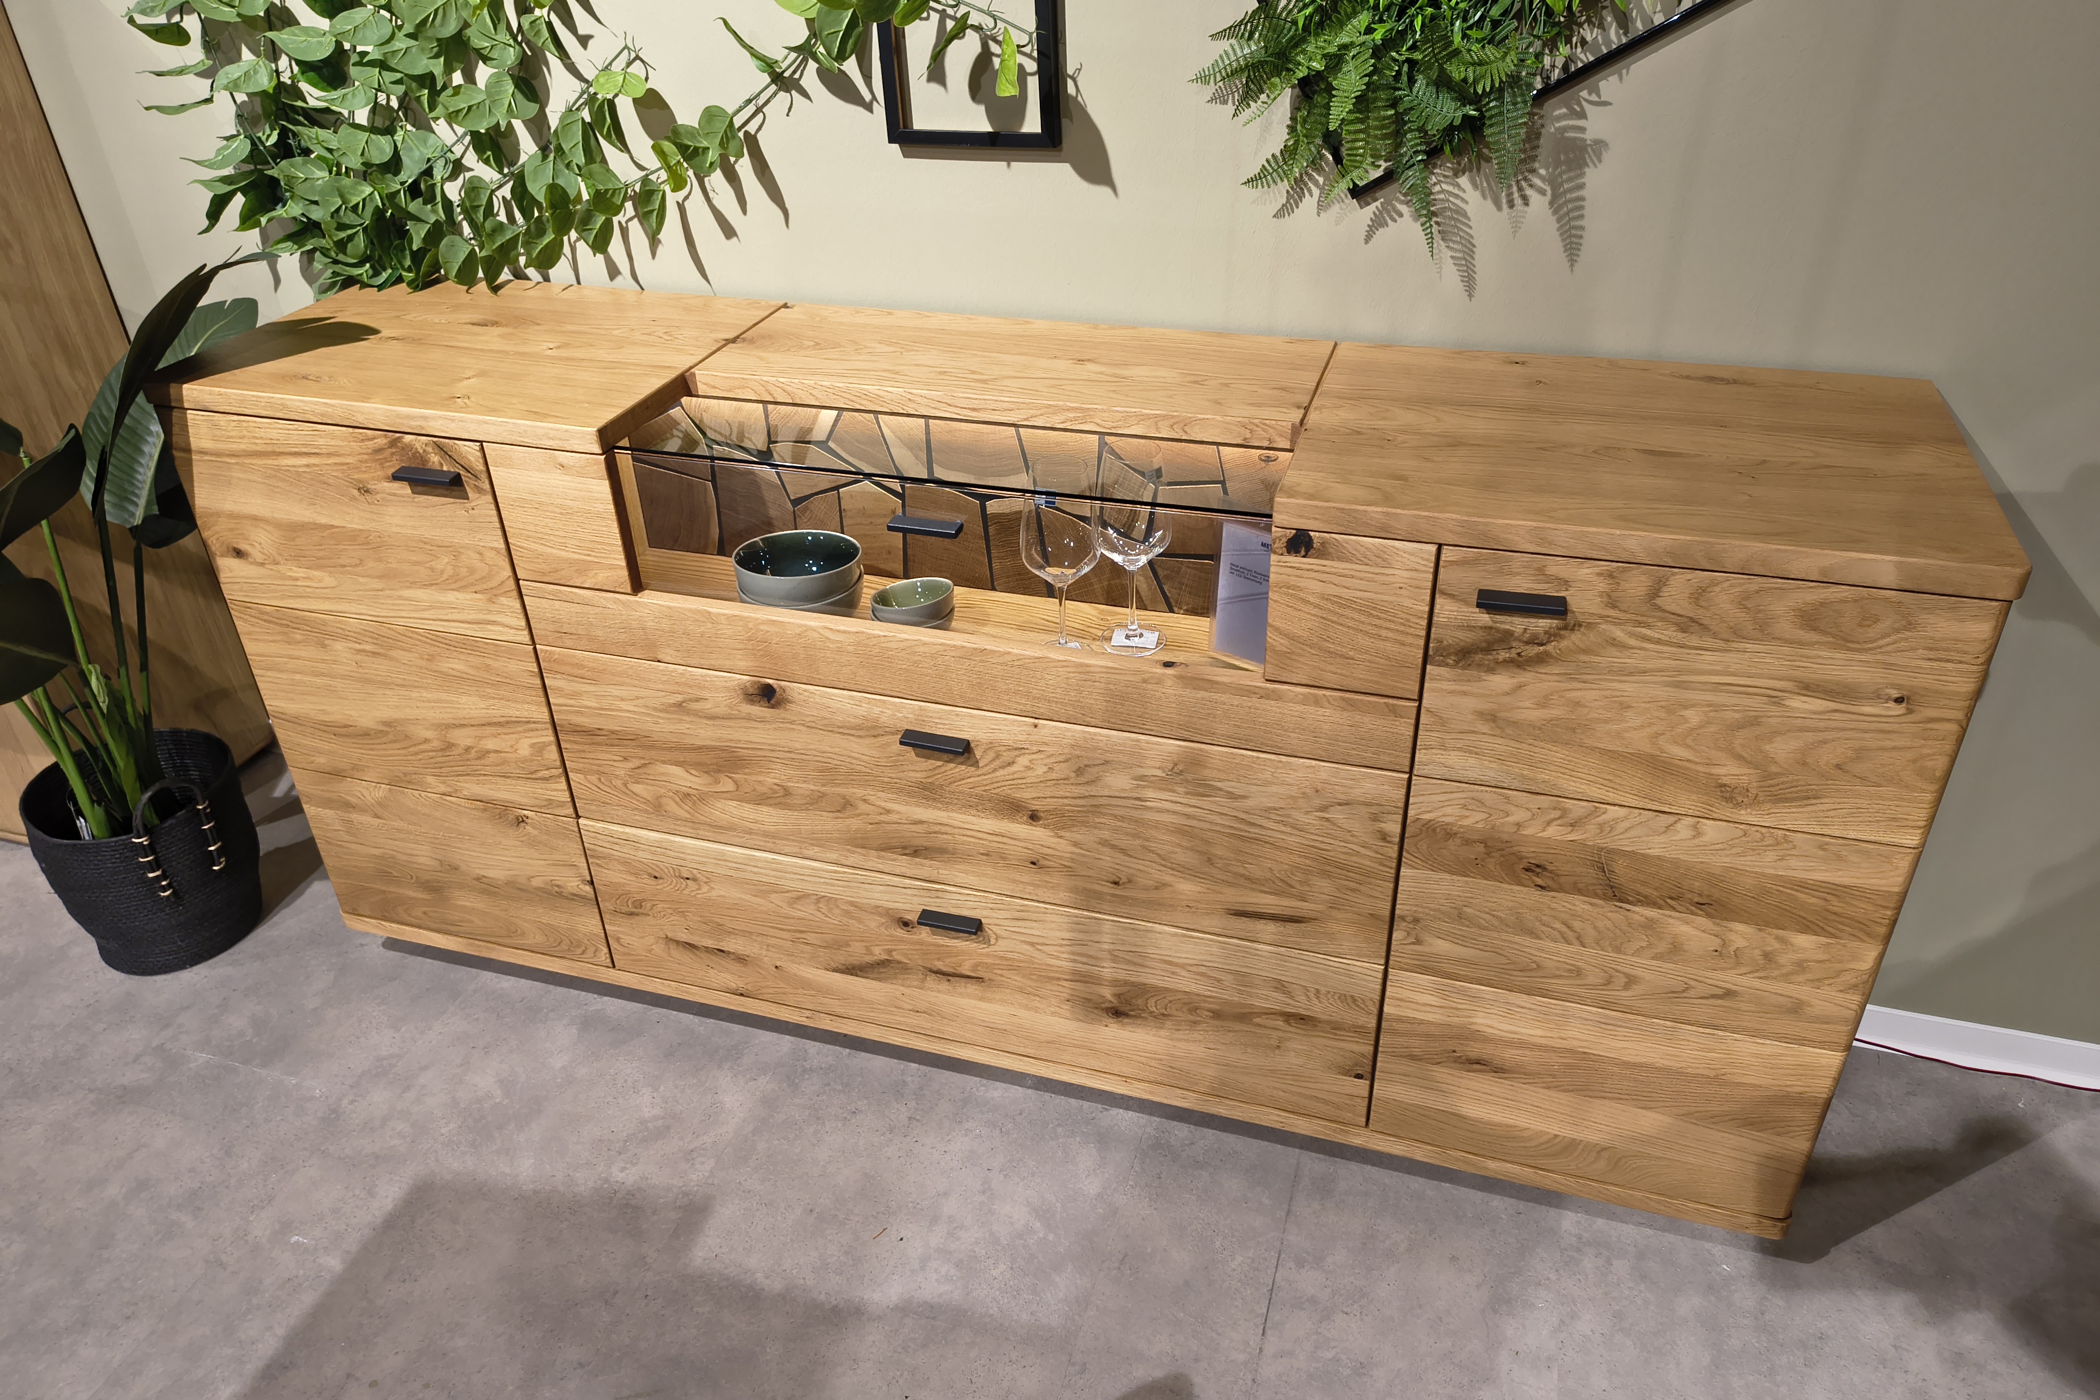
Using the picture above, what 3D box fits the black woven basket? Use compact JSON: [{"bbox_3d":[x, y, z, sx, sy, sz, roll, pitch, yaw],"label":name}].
[{"bbox_3d":[-1.381,0.238,2.258,0.288,0.270,0.288,8,33,16],"label":"black woven basket"}]

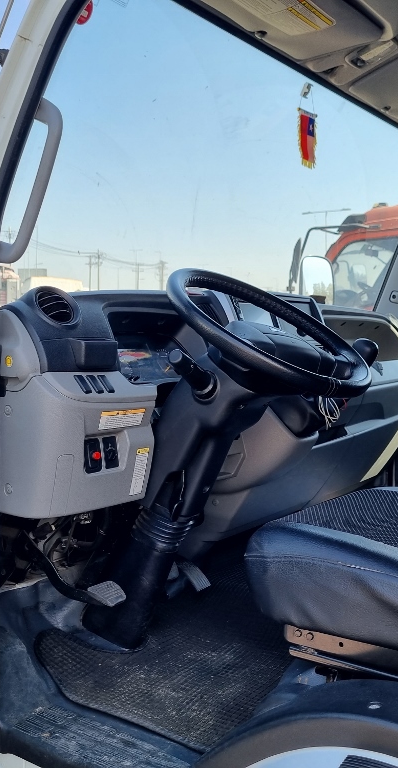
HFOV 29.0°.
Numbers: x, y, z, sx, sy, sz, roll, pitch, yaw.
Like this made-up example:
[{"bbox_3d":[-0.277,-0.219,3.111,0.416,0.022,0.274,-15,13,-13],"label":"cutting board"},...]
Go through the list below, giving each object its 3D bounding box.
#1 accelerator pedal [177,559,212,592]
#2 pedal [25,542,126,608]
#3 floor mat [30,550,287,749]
[{"bbox_3d":[-0.002,0.434,1.749,0.090,0.080,0.070,3,5,33],"label":"accelerator pedal"},{"bbox_3d":[-0.232,0.350,1.475,0.200,0.170,0.170,3,5,33],"label":"pedal"},{"bbox_3d":[-0.011,0.528,1.643,0.560,0.070,0.670,3,5,33],"label":"floor mat"}]

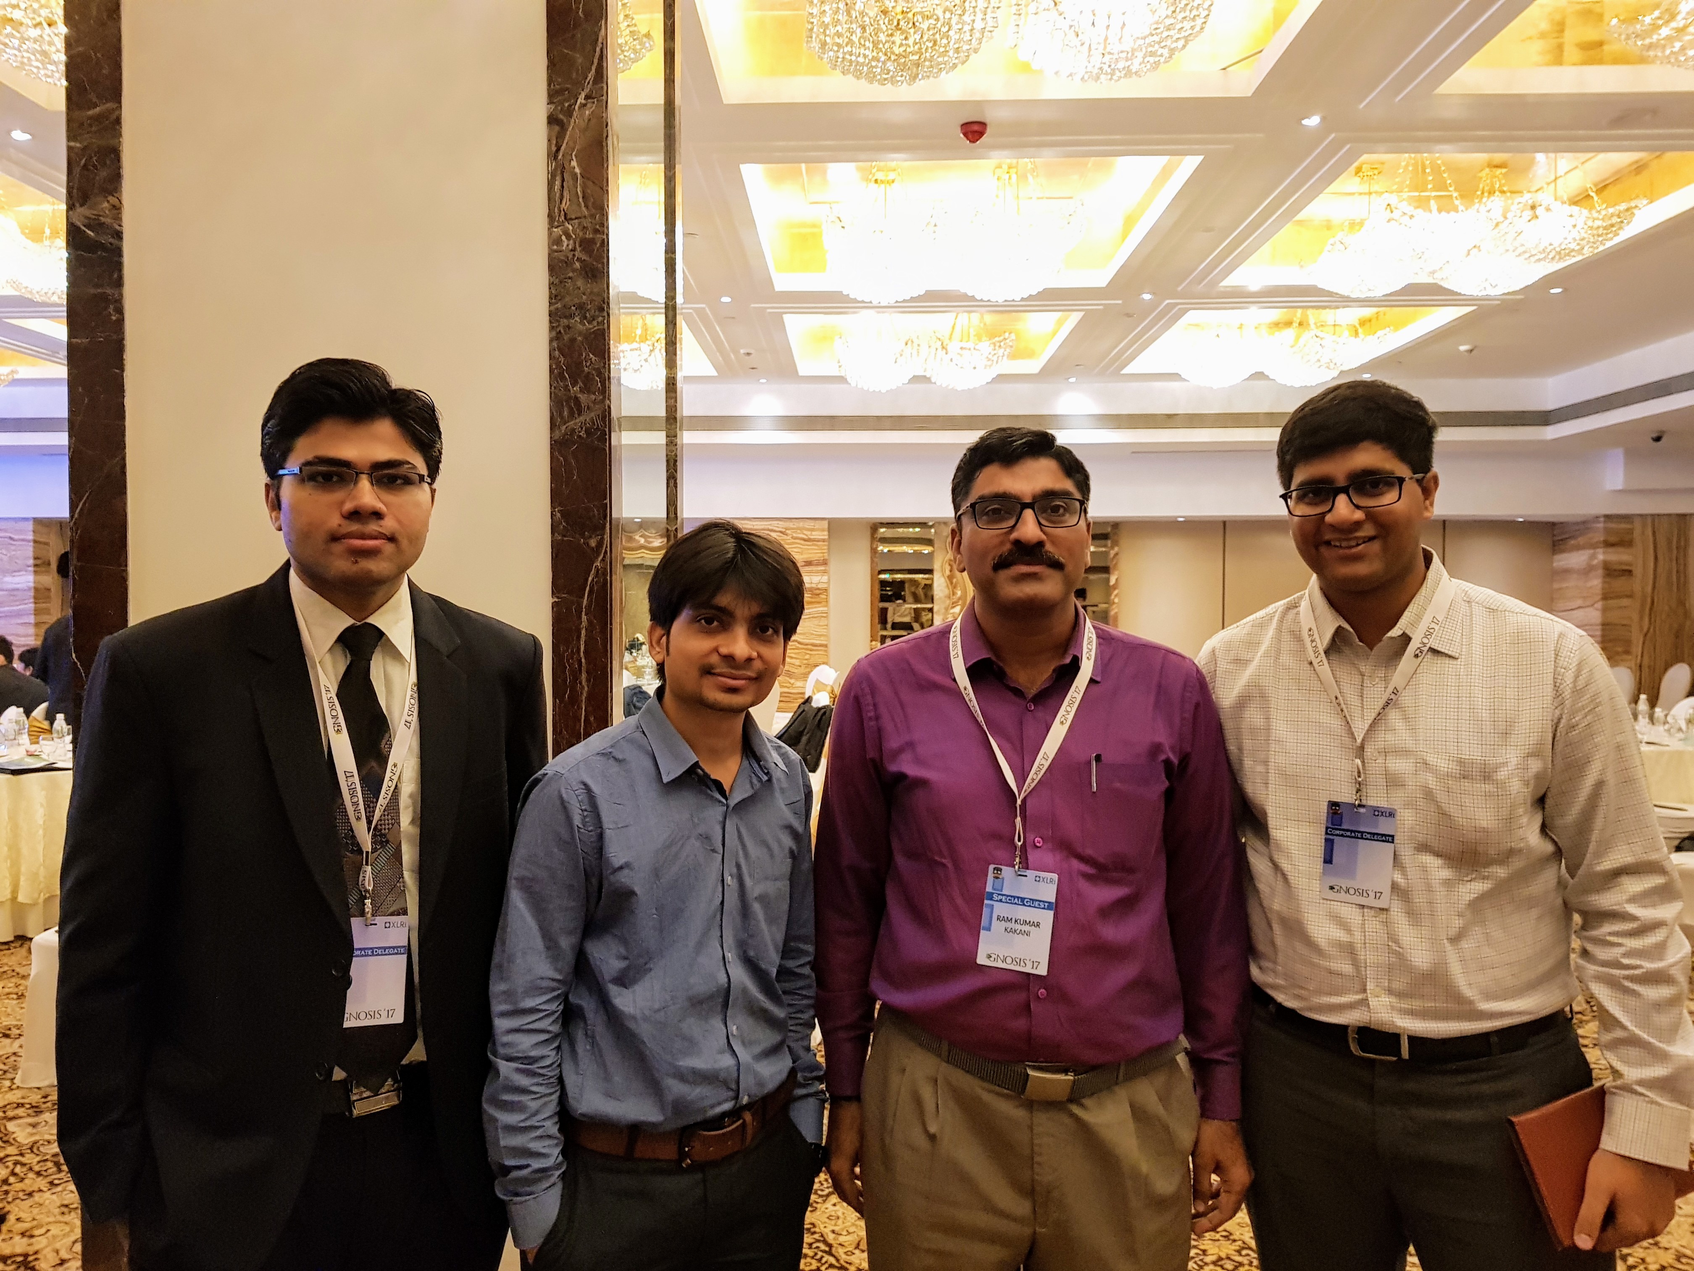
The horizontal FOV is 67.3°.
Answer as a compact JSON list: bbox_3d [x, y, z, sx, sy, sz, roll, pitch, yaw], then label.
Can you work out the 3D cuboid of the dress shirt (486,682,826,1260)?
[{"bbox_3d":[-0.221,0.375,1.507,0.440,0.607,0.270,-1,1,-27],"label":"dress shirt"}]

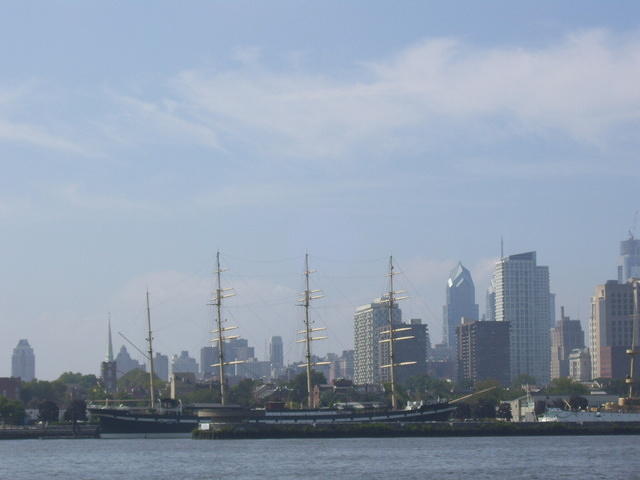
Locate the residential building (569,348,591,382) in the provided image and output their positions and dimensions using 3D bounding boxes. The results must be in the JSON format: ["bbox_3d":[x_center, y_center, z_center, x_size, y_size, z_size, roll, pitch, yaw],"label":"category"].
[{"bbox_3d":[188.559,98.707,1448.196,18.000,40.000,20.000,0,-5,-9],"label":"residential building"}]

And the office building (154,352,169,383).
[{"bbox_3d":[-199.300,184.570,2505.020,19.000,85.700,22.000,0,-5,-9],"label":"office building"}]

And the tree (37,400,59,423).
[{"bbox_3d":[-82.541,52.264,604.671,6.600,7.300,6.600,0,-5,0],"label":"tree"}]

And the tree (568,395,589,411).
[{"bbox_3d":[89.270,58.170,690.580,6.700,9.200,6.700,-1,-5,0],"label":"tree"}]

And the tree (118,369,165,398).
[{"bbox_3d":[-83.300,70.590,931.690,23.000,20.900,21.000,-1,-5,0],"label":"tree"}]

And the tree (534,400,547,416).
[{"bbox_3d":[74.558,57.492,674.707,5.000,6.500,5.000,0,-5,0],"label":"tree"}]

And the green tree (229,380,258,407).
[{"bbox_3d":[-28.314,57.303,739.459,11.000,12.000,11.000,0,-5,0],"label":"green tree"}]

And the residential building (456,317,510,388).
[{"bbox_3d":[123.650,97.510,1519.190,27.000,74.000,45.000,0,-5,-9],"label":"residential building"}]

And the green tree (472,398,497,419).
[{"bbox_3d":[54.806,56.371,664.675,7.500,7.200,7.000,0,-5,0],"label":"green tree"}]

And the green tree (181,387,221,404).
[{"bbox_3d":[-45.580,61.700,760.990,15.000,11.800,13.000,-1,-5,0],"label":"green tree"}]

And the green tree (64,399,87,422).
[{"bbox_3d":[-74.302,52.016,606.653,6.700,7.700,6.700,0,-5,0],"label":"green tree"}]

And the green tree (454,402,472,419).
[{"bbox_3d":[46.670,56.540,650.420,6.000,7.200,6.000,-1,-5,0],"label":"green tree"}]

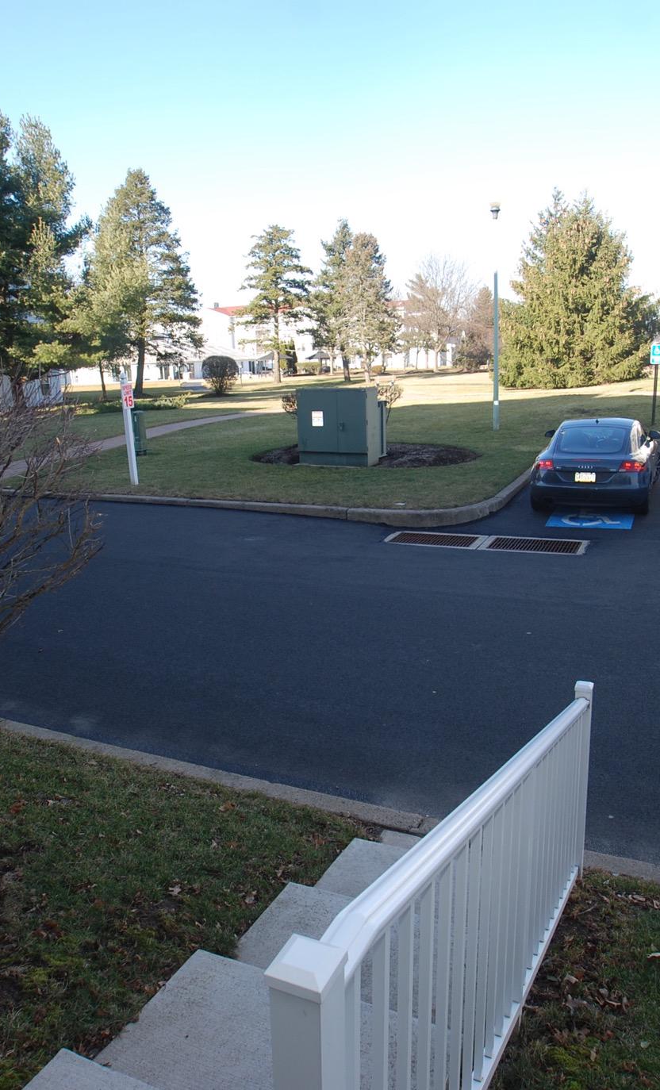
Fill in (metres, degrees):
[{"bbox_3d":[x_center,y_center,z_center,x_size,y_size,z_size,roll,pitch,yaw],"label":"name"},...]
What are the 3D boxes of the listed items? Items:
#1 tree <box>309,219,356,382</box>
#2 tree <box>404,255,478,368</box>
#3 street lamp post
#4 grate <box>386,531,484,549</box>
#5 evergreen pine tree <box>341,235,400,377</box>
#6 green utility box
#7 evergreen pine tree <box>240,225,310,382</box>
[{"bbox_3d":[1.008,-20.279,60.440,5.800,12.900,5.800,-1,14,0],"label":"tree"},{"bbox_3d":[12.438,-26.566,83.412,8.075,12.701,8.075,-2,14,0],"label":"tree"},{"bbox_3d":[4.197,-5.694,18.328,0.280,5.560,0.280,-1,14,0],"label":"street lamp post"},{"bbox_3d":[1.566,-0.048,10.607,1.270,0.060,0.660,4,16,23],"label":"grate"},{"bbox_3d":[3.136,-19.174,58.602,5.200,11.550,5.200,-1,14,0],"label":"evergreen pine tree"},{"bbox_3d":[0.339,-2.836,17.126,1.770,1.720,1.300,5,16,25],"label":"green utility box"},{"bbox_3d":[-4.525,-19.276,58.500,5.394,12.005,5.394,-2,14,0],"label":"evergreen pine tree"}]

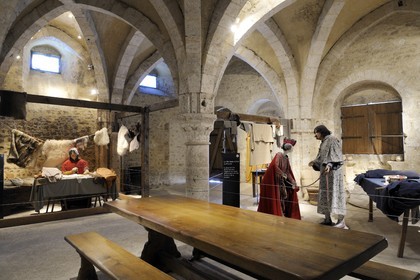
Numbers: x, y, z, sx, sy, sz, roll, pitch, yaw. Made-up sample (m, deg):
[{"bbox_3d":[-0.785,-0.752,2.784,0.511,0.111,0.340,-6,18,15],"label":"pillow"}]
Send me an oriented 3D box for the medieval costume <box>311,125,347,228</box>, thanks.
[{"bbox_3d":[2.040,0.643,4.857,0.560,1.740,0.520,-1,-2,15],"label":"medieval costume"}]

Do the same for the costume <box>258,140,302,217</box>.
[{"bbox_3d":[1.280,0.750,5.123,0.580,1.550,0.620,-2,-3,40],"label":"costume"}]

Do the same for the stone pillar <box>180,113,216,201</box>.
[{"bbox_3d":[-0.225,0.504,5.484,0.680,2.070,0.680,0,-2,0],"label":"stone pillar"}]

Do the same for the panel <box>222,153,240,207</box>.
[{"bbox_3d":[0.400,0.895,5.367,0.330,1.280,0.050,0,-2,0],"label":"panel"}]

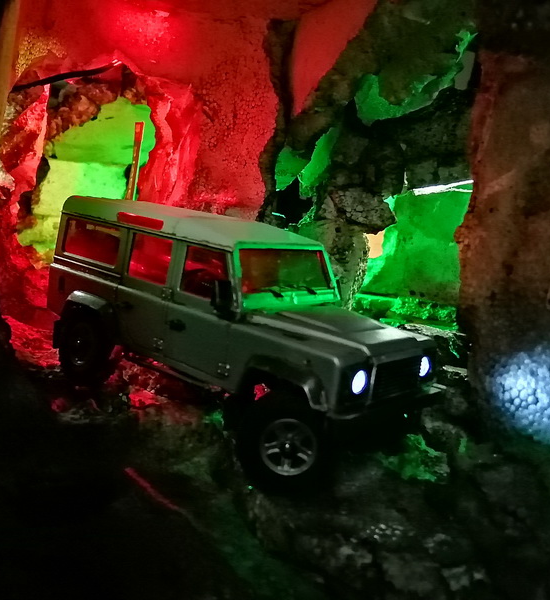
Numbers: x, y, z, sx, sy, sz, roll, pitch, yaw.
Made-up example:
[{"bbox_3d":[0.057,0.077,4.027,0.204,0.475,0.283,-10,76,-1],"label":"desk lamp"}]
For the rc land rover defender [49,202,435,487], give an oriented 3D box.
[{"bbox_3d":[-0.037,0.012,0.463,0.323,0.146,0.141,15,13,37],"label":"rc land rover defender"}]

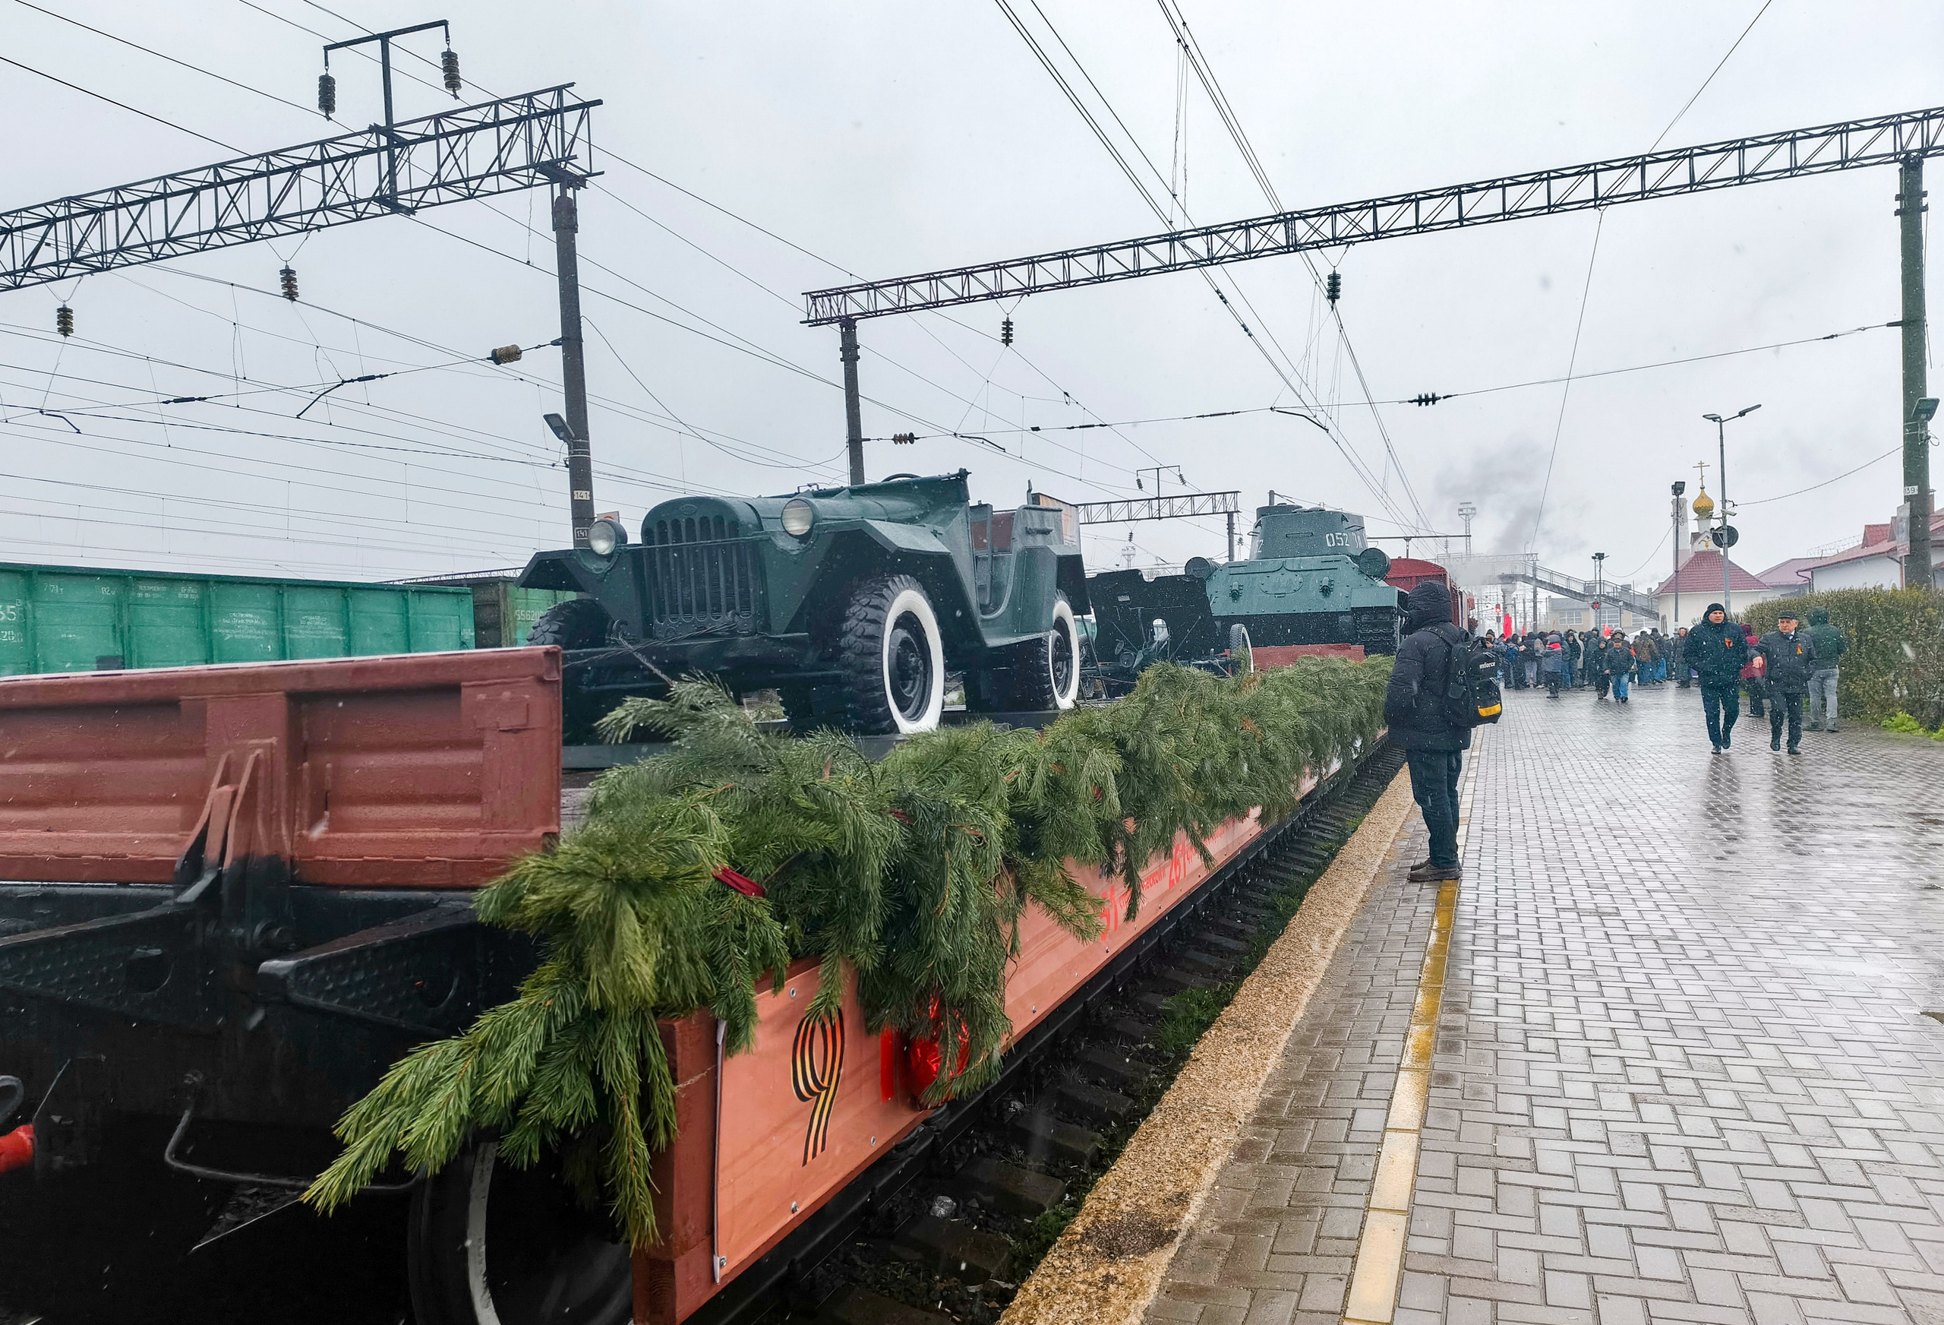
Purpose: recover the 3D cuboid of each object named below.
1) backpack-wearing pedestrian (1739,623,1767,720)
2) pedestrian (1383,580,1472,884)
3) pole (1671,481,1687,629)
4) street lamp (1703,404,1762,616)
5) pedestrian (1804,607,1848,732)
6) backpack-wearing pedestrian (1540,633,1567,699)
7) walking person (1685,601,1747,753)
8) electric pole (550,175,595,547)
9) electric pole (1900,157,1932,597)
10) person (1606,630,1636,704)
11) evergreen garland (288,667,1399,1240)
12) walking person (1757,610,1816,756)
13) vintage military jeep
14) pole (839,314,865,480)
[{"bbox_3d":[13.380,0.128,22.188,0.460,1.588,0.520,-3,0,19],"label":"backpack-wearing pedestrian"},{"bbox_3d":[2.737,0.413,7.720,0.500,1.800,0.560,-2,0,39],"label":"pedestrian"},{"bbox_3d":[22.936,-2.685,41.997,0.400,6.500,0.350,-2,0,22],"label":"pole"},{"bbox_3d":[20.813,-3.109,34.997,0.900,7.500,1.900,-2,0,-23],"label":"street lamp"},{"bbox_3d":[12.029,0.084,18.323,0.580,1.743,0.420,-3,0,36],"label":"pedestrian"},{"bbox_3d":[14.429,0.094,32.000,0.580,1.660,0.480,-2,0,22],"label":"backpack-wearing pedestrian"},{"bbox_3d":[8.955,0.194,15.594,0.640,1.803,0.450,-3,0,26],"label":"walking person"},{"bbox_3d":[-6.358,-2.830,21.000,0.420,10.199,0.420,-3,0,22],"label":"electric pole"},{"bbox_3d":[16.734,-4.103,22.900,0.420,9.731,0.420,-3,0,22],"label":"electric pole"},{"bbox_3d":[14.412,0.130,28.819,0.580,1.516,0.420,-3,0,25],"label":"person"},{"bbox_3d":[1.820,0.452,8.442,0.750,1.000,14.000,-2,0,22],"label":"evergreen garland"},{"bbox_3d":[9.683,0.244,15.350,0.620,1.700,0.450,-2,0,22],"label":"walking person"},{"bbox_3d":[-0.658,-0.319,6.897,1.780,1.330,3.350,-2,0,22],"label":"vintage military jeep"},{"bbox_3d":[-2.619,-2.951,30.100,0.420,10.157,0.420,-3,0,22],"label":"pole"}]

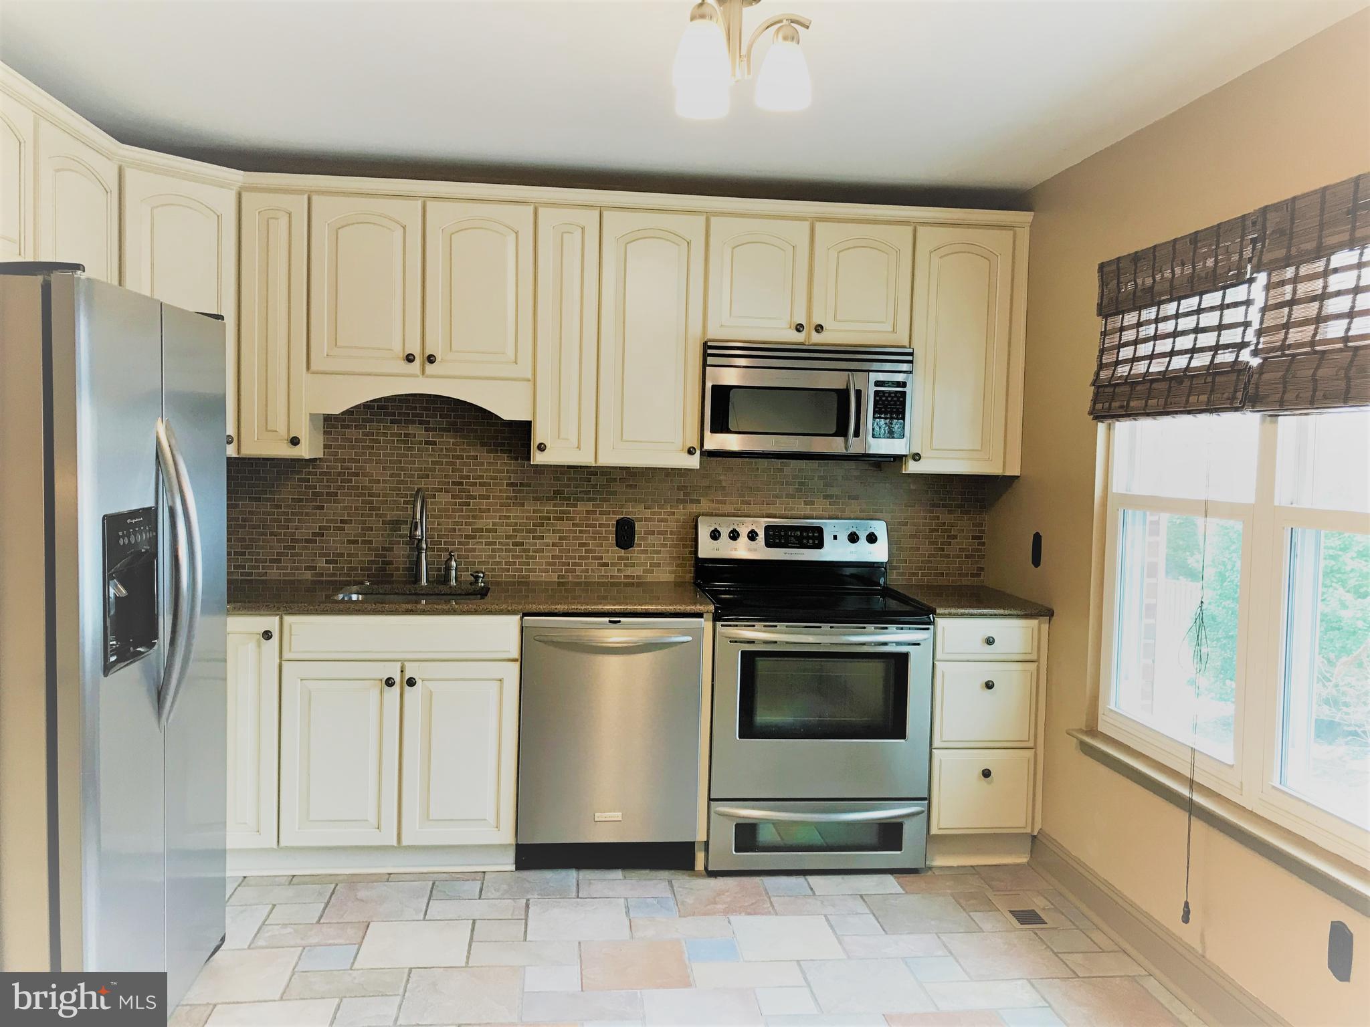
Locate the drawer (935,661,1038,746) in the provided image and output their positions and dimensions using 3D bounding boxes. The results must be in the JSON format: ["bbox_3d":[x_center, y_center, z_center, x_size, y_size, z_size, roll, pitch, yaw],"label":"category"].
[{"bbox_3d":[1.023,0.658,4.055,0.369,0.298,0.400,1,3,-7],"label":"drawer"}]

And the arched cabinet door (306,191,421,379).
[{"bbox_3d":[-1.101,-0.782,3.834,0.369,0.605,0.025,1,3,-7],"label":"arched cabinet door"}]

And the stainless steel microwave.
[{"bbox_3d":[0.426,-0.413,4.143,0.759,0.410,0.410,1,3,-6],"label":"stainless steel microwave"}]

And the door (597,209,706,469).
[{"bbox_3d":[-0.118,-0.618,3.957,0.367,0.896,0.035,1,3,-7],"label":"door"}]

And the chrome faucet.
[{"bbox_3d":[-0.966,0.091,4.030,0.058,0.365,0.250,1,3,-6],"label":"chrome faucet"}]

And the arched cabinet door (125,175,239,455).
[{"bbox_3d":[-1.655,-0.640,3.635,0.025,0.896,0.367,4,4,38],"label":"arched cabinet door"}]

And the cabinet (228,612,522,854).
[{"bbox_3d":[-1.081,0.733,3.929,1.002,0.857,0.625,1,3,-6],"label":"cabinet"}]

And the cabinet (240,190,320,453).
[{"bbox_3d":[-1.430,-0.654,3.966,0.227,0.905,0.323,1,3,-6],"label":"cabinet"}]

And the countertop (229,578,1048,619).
[{"bbox_3d":[-0.297,0.301,3.977,3.101,0.036,0.631,1,3,-7],"label":"countertop"}]

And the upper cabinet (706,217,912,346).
[{"bbox_3d":[0.437,-0.843,4.160,0.767,0.457,0.318,1,3,-7],"label":"upper cabinet"}]

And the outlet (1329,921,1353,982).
[{"bbox_3d":[1.426,0.958,2.416,0.008,0.130,0.074,1,3,-6],"label":"outlet"}]

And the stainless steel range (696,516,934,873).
[{"bbox_3d":[0.434,0.634,4.051,0.760,1.200,0.690,1,3,-6],"label":"stainless steel range"}]

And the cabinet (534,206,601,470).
[{"bbox_3d":[-0.438,-0.635,4.078,0.218,0.905,0.323,1,3,-6],"label":"cabinet"}]

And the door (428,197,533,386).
[{"bbox_3d":[-0.720,-0.775,3.879,0.367,0.605,0.025,1,3,-7],"label":"door"}]

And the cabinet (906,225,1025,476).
[{"bbox_3d":[1.022,-0.611,4.258,0.444,0.916,0.325,1,3,-7],"label":"cabinet"}]

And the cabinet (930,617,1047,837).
[{"bbox_3d":[1.016,0.730,4.165,0.413,0.783,0.612,1,3,-7],"label":"cabinet"}]

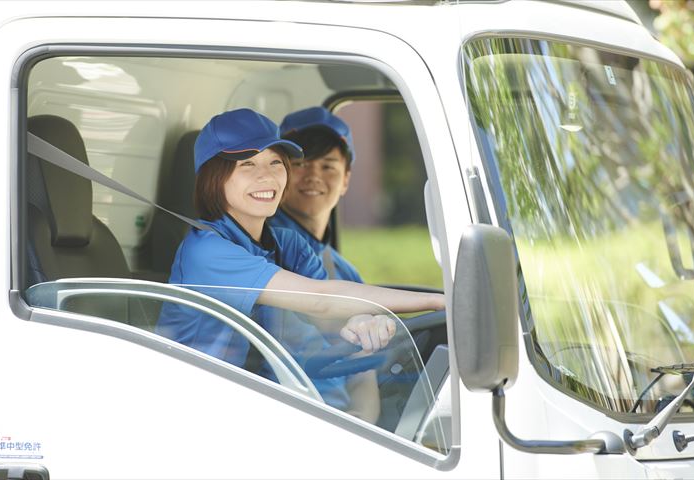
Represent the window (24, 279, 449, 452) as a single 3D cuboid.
[{"bbox_3d":[-0.219,0.248,7.920,0.900,0.345,0.050,0,-6,21],"label":"window"}]

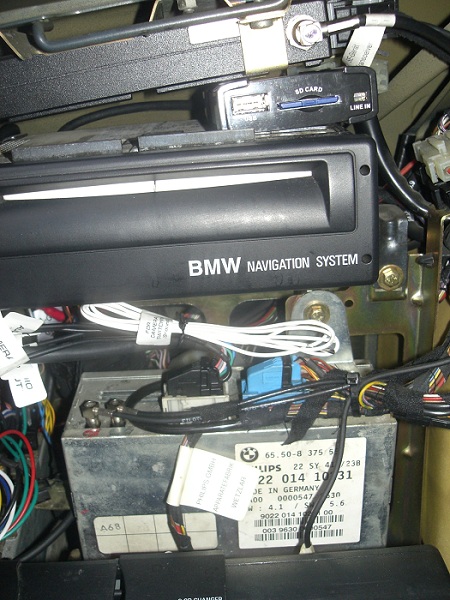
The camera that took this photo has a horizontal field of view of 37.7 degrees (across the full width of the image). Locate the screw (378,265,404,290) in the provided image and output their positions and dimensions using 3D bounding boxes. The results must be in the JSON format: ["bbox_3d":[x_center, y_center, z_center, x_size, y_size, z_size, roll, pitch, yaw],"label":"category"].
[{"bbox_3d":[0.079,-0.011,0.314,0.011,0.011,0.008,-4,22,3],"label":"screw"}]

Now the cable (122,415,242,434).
[{"bbox_3d":[-0.020,0.058,0.307,0.057,0.006,0.009,-3,26,0],"label":"cable"}]

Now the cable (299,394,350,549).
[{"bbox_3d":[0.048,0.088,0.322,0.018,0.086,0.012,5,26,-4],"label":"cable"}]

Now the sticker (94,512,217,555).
[{"bbox_3d":[-0.035,0.121,0.341,0.062,0.025,0.001,-3,26,0],"label":"sticker"}]

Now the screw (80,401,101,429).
[{"bbox_3d":[-0.065,0.055,0.321,0.009,0.013,0.009,-3,26,0],"label":"screw"}]

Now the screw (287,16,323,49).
[{"bbox_3d":[0.032,-0.108,0.266,0.013,0.013,0.013,-13,21,-9],"label":"screw"}]

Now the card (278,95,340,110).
[{"bbox_3d":[0.030,-0.081,0.272,0.024,0.002,0.028,-11,15,-11],"label":"card"}]

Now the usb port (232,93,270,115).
[{"bbox_3d":[0.010,-0.079,0.267,0.015,0.007,0.013,-11,15,-11],"label":"usb port"}]

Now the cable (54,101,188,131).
[{"bbox_3d":[-0.049,-0.091,0.325,0.065,0.013,0.018,-6,22,-2],"label":"cable"}]

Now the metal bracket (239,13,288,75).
[{"bbox_3d":[0.016,-0.102,0.264,0.017,0.021,0.011,-13,21,-9],"label":"metal bracket"}]

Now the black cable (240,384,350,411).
[{"bbox_3d":[0.031,0.042,0.290,0.048,0.009,0.010,-8,22,-2],"label":"black cable"}]

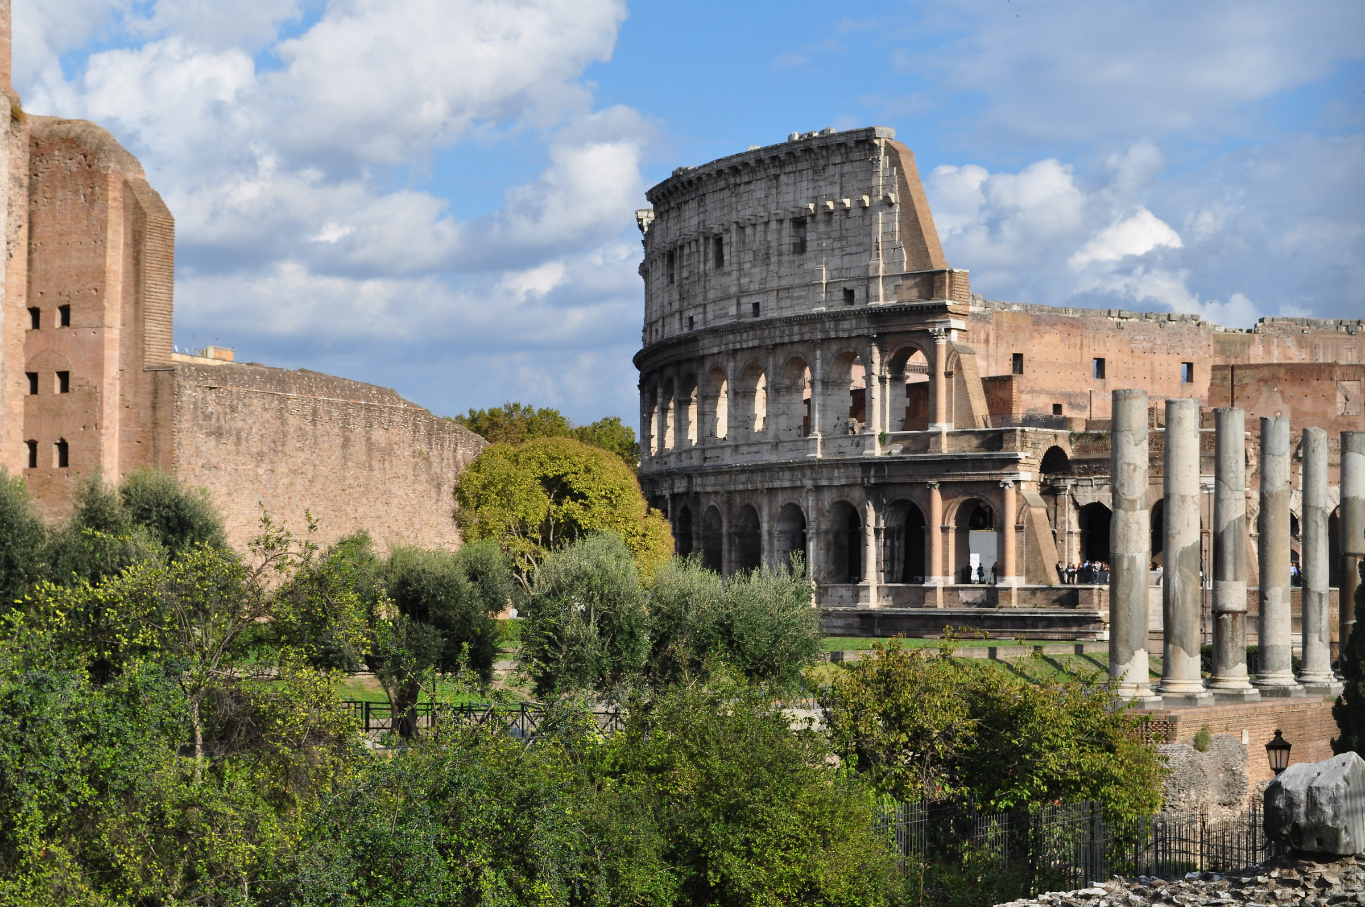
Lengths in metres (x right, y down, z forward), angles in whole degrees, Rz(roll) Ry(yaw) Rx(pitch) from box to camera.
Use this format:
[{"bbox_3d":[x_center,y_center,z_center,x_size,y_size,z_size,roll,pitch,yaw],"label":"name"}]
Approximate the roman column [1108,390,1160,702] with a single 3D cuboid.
[{"bbox_3d":[13.164,2.792,86.970,1.500,9.337,1.500,-1,-3,28],"label":"roman column"}]

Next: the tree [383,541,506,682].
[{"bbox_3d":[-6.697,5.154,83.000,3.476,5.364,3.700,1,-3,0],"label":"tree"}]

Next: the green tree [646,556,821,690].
[{"bbox_3d":[1.542,5.591,89.000,5.302,4.981,4.600,1,-3,0],"label":"green tree"}]

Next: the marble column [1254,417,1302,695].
[{"bbox_3d":[20.053,3.468,99.997,1.500,9.337,1.500,-1,-3,28],"label":"marble column"}]

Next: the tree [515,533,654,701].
[{"bbox_3d":[-2.890,5.198,87.000,3.926,5.654,4.000,1,-3,0],"label":"tree"}]

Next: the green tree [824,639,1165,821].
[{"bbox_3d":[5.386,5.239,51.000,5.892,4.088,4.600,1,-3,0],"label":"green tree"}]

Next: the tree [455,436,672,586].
[{"bbox_3d":[-4.407,2.971,109.000,7.989,7.241,7.500,1,-3,0],"label":"tree"}]

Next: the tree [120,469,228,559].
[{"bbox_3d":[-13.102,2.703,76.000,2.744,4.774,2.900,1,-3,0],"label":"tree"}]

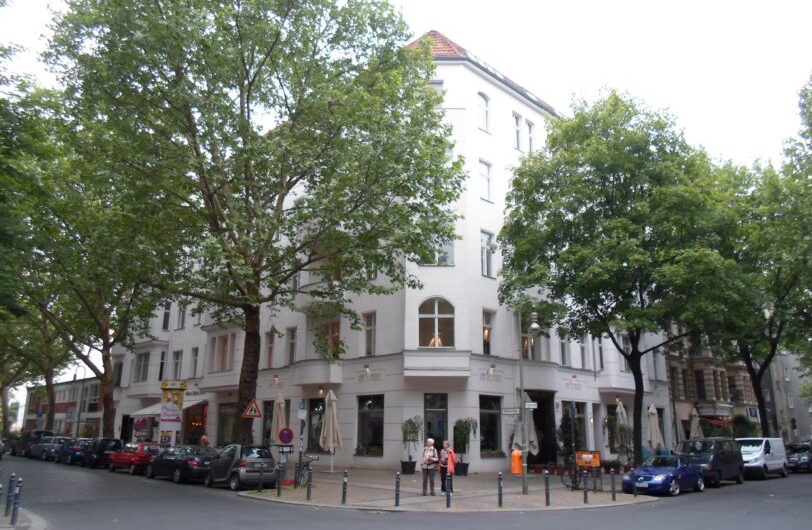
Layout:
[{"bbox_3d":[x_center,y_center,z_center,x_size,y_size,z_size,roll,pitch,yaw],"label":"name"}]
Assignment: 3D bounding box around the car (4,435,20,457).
[{"bbox_3d":[-32.033,15.362,49.604,1.760,1.470,4.300,15,-22,-41],"label":"car"}]

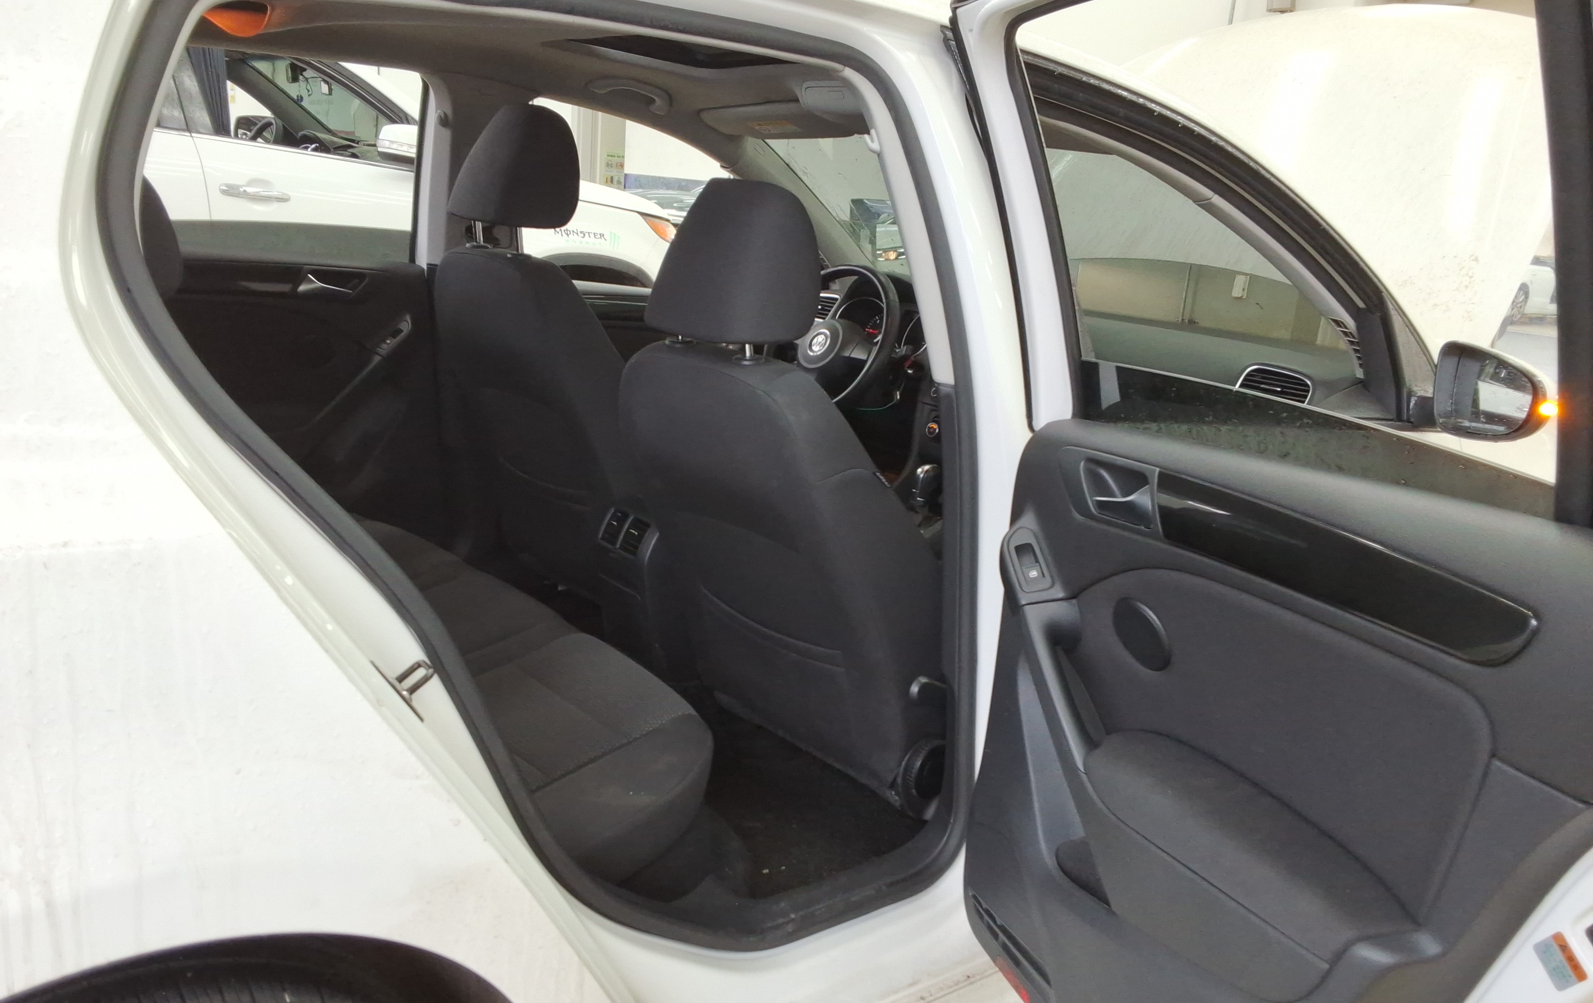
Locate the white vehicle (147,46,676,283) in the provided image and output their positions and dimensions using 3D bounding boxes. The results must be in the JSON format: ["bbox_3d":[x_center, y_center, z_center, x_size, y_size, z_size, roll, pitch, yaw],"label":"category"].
[{"bbox_3d":[-2.636,-1.120,5.240,4.700,1.730,1.900,-6,17,-37],"label":"white vehicle"}]

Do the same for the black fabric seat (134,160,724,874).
[{"bbox_3d":[-0.731,-0.031,1.679,0.750,0.820,1.310,-6,17,-37],"label":"black fabric seat"}]

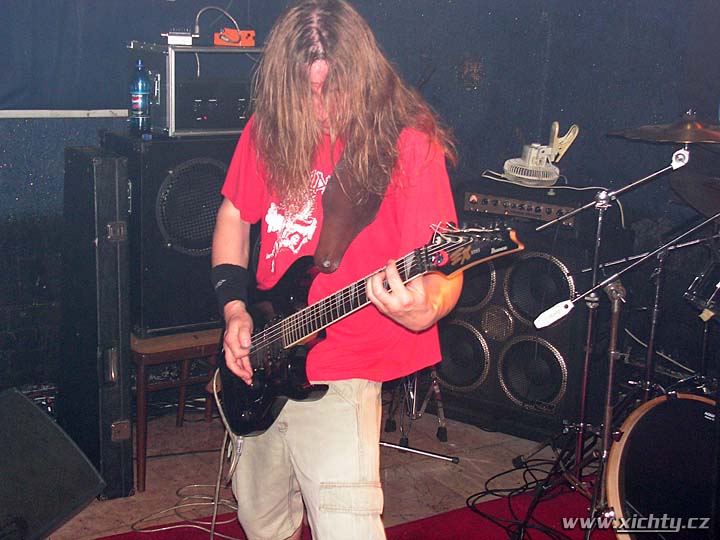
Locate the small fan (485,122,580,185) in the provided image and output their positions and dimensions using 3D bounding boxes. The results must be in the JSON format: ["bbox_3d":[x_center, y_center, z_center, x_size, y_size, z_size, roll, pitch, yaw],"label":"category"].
[{"bbox_3d":[0.630,-0.416,4.120,0.242,0.222,0.193,10,26,8],"label":"small fan"}]

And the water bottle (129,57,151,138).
[{"bbox_3d":[-0.655,-0.511,3.520,0.066,0.237,0.066,2,14,0],"label":"water bottle"}]

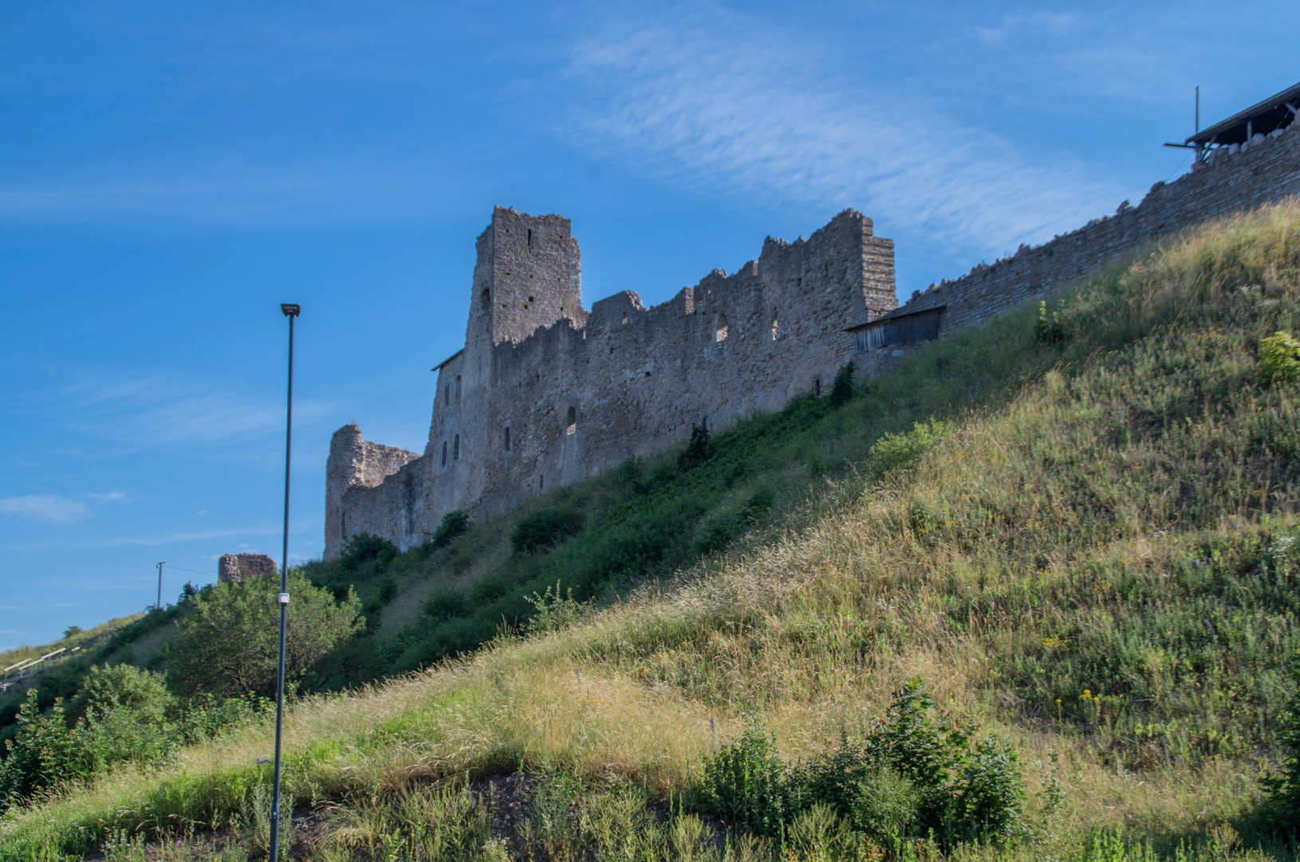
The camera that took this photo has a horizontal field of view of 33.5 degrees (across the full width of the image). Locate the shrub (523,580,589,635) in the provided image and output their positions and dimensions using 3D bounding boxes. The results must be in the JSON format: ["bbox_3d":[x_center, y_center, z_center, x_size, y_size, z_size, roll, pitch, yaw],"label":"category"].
[{"bbox_3d":[-1.912,3.606,44.000,1.320,1.120,1.190,0,-10,0],"label":"shrub"}]

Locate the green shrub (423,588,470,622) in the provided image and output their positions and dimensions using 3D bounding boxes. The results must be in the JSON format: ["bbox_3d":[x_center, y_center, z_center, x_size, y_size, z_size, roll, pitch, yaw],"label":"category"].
[{"bbox_3d":[-9.418,8.008,100.000,2.160,1.540,1.940,0,-10,0],"label":"green shrub"}]

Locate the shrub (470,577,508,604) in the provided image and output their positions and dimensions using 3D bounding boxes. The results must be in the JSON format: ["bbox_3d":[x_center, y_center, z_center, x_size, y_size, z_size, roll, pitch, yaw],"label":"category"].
[{"bbox_3d":[-7.445,7.374,100.000,1.780,1.220,1.610,0,-10,0],"label":"shrub"}]

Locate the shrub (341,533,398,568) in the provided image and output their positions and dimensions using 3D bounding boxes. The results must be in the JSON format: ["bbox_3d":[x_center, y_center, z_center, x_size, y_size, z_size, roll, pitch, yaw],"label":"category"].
[{"bbox_3d":[-18.832,8.037,145.000,3.810,2.280,3.430,0,-10,0],"label":"shrub"}]

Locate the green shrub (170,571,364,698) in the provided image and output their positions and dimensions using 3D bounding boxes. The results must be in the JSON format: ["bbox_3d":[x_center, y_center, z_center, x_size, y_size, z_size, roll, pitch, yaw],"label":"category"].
[{"bbox_3d":[-10.625,5.707,60.000,5.380,3.460,4.840,0,-10,0],"label":"green shrub"}]

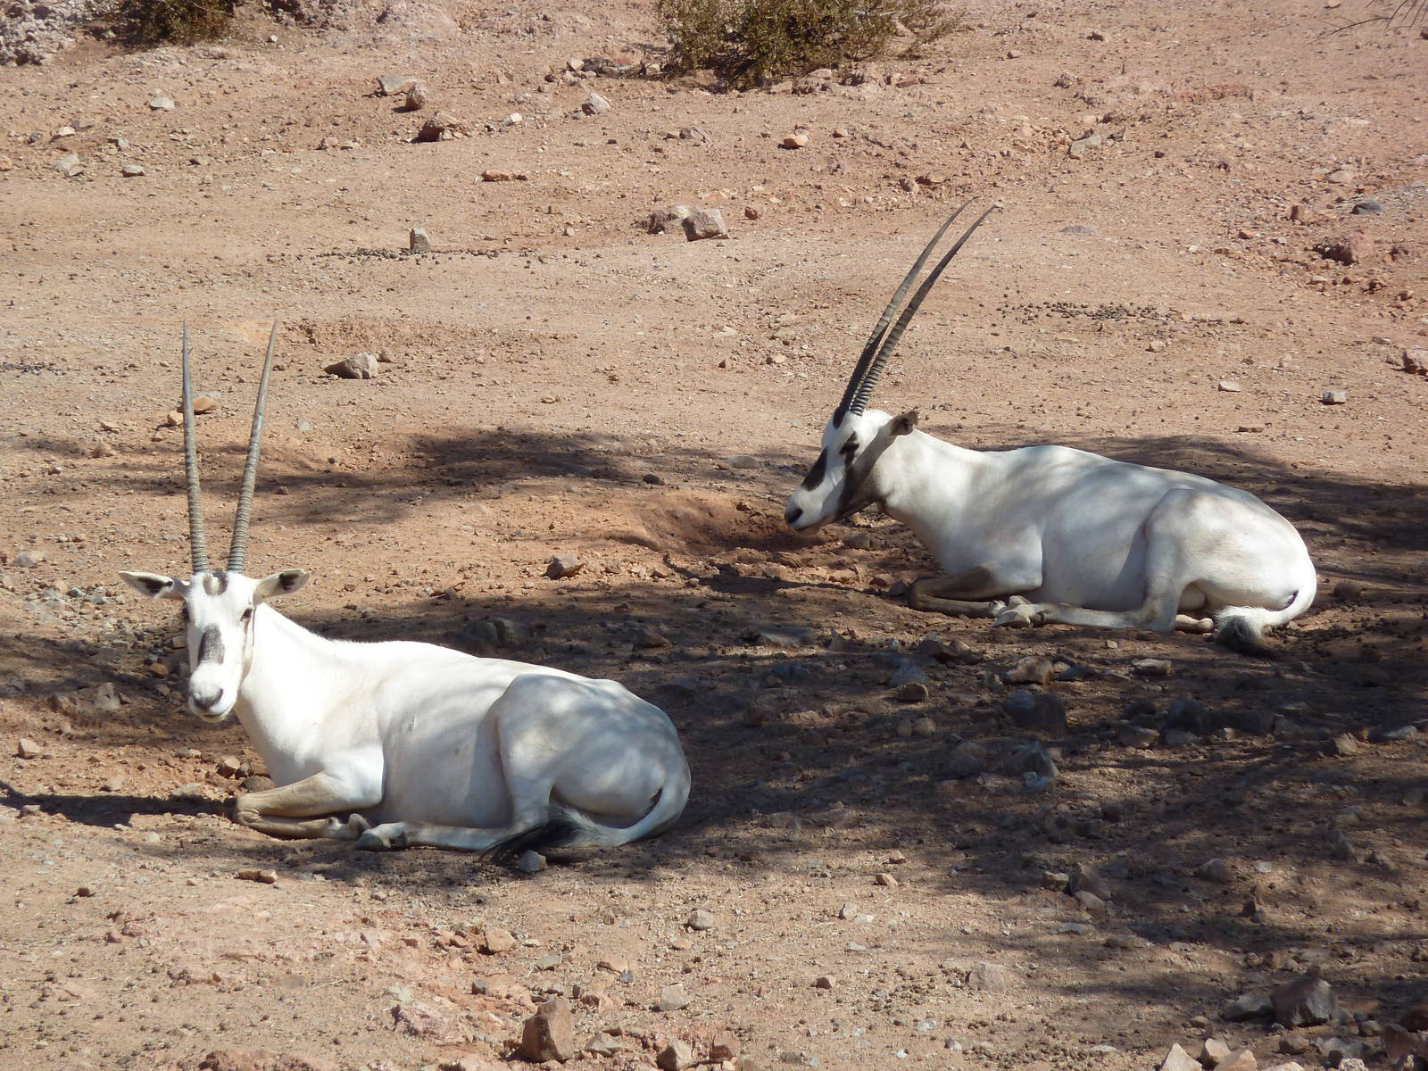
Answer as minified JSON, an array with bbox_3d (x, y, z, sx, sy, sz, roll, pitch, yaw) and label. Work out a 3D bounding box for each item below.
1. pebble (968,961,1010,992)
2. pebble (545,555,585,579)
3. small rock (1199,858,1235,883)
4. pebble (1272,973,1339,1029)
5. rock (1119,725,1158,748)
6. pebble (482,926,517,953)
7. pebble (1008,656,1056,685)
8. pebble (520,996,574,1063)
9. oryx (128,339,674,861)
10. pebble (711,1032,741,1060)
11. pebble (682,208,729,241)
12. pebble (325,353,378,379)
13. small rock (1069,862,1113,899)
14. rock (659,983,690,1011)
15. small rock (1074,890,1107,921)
[{"bbox_3d":[0.584,0.933,26.208,0.090,0.054,0.070,0,11,0],"label":"pebble"},{"bbox_3d":[-0.372,0.080,30.954,0.098,0.055,0.075,0,11,0],"label":"pebble"},{"bbox_3d":[1.107,0.739,27.294,0.080,0.052,0.065,0,11,0],"label":"small rock"},{"bbox_3d":[1.235,0.973,25.882,0.133,0.096,0.105,0,11,0],"label":"pebble"},{"bbox_3d":[1.038,0.491,30.253,0.093,0.049,0.074,0,12,0],"label":"rock"},{"bbox_3d":[-0.490,0.925,28.308,0.071,0.049,0.064,0,12,0],"label":"pebble"},{"bbox_3d":[0.793,0.337,30.912,0.123,0.059,0.092,0,12,0],"label":"pebble"},{"bbox_3d":[-0.344,1.020,25.545,0.113,0.122,0.100,0,11,0],"label":"pebble"},{"bbox_3d":[-0.698,0.099,27.900,1.270,1.100,0.550,2,11,13],"label":"oryx"},{"bbox_3d":[0.025,1.130,27.393,0.064,0.054,0.059,0,12,0],"label":"pebble"},{"bbox_3d":[-0.025,-0.916,36.475,0.125,0.086,0.108,0,12,0],"label":"pebble"},{"bbox_3d":[-0.993,-0.464,33.948,0.143,0.066,0.105,0,11,0],"label":"pebble"},{"bbox_3d":[0.877,0.806,28.780,0.099,0.075,0.080,0,12,0],"label":"small rock"},{"bbox_3d":[-0.089,1.036,27.805,0.070,0.053,0.060,0,12,0],"label":"rock"},{"bbox_3d":[0.872,0.852,28.608,0.080,0.062,0.070,0,12,0],"label":"small rock"}]

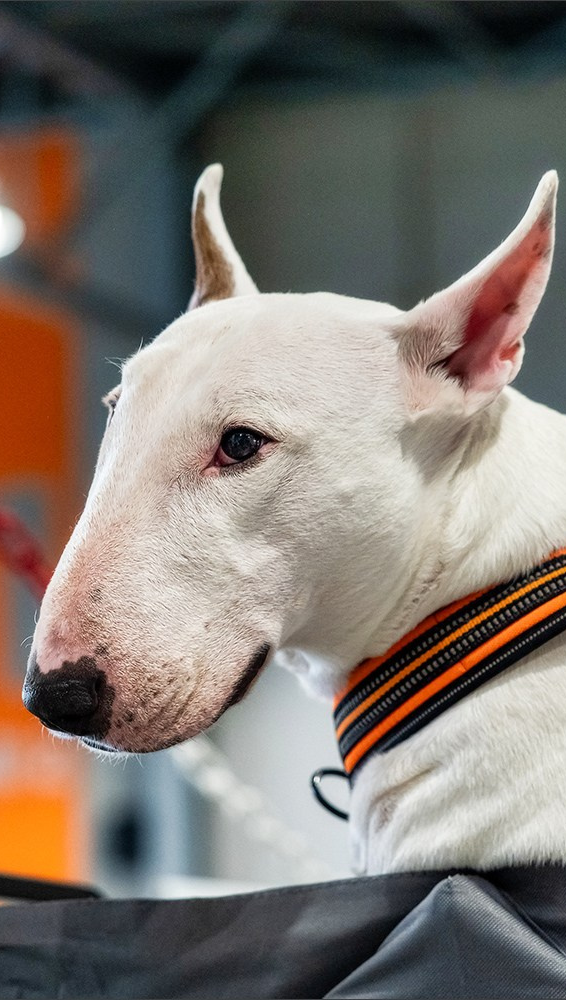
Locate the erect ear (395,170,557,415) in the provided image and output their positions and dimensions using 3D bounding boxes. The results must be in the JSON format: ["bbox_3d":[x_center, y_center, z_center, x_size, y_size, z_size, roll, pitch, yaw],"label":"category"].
[{"bbox_3d":[0.083,-0.088,1.455,0.053,0.100,0.036,25,3,-5],"label":"erect ear"}]

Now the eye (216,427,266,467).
[{"bbox_3d":[-0.017,-0.021,1.420,0.021,0.016,0.012,5,-3,17],"label":"eye"}]

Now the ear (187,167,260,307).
[{"bbox_3d":[-0.024,-0.099,1.515,0.034,0.095,0.048,4,-19,-29],"label":"ear"}]

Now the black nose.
[{"bbox_3d":[-0.083,0.077,1.390,0.037,0.031,0.027,1,20,43],"label":"black nose"}]

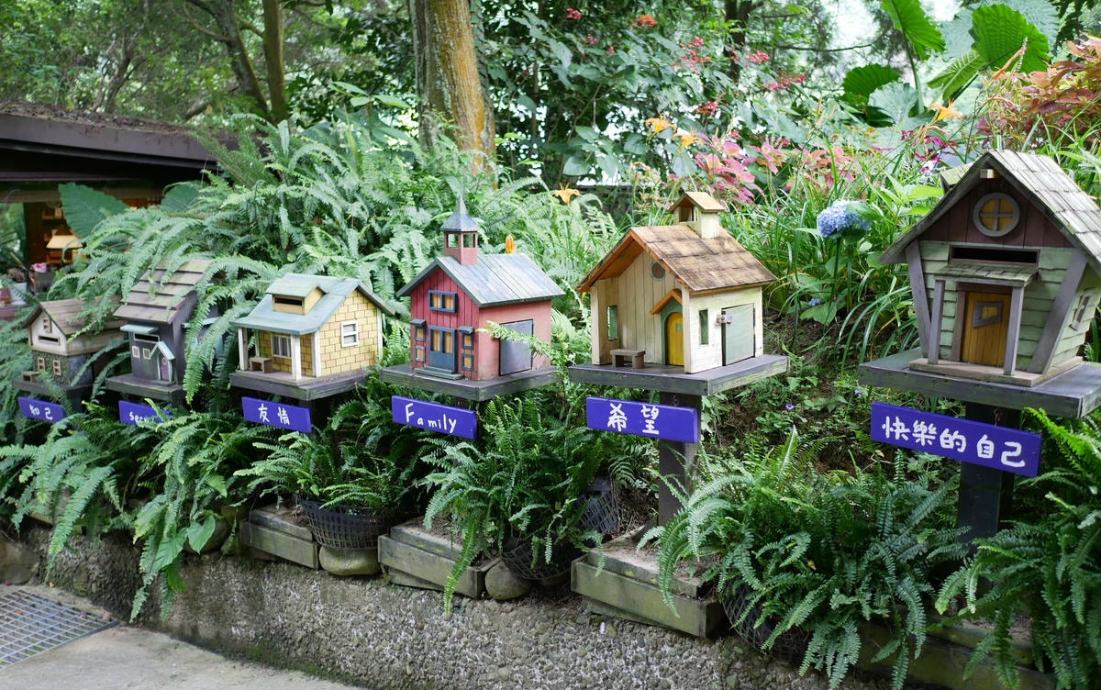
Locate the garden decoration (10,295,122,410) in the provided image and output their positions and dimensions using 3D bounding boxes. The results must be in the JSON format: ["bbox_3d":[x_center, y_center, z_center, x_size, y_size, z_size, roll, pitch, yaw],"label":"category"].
[{"bbox_3d":[-2.367,0.049,4.895,0.510,0.580,0.500,6,11,34],"label":"garden decoration"}]

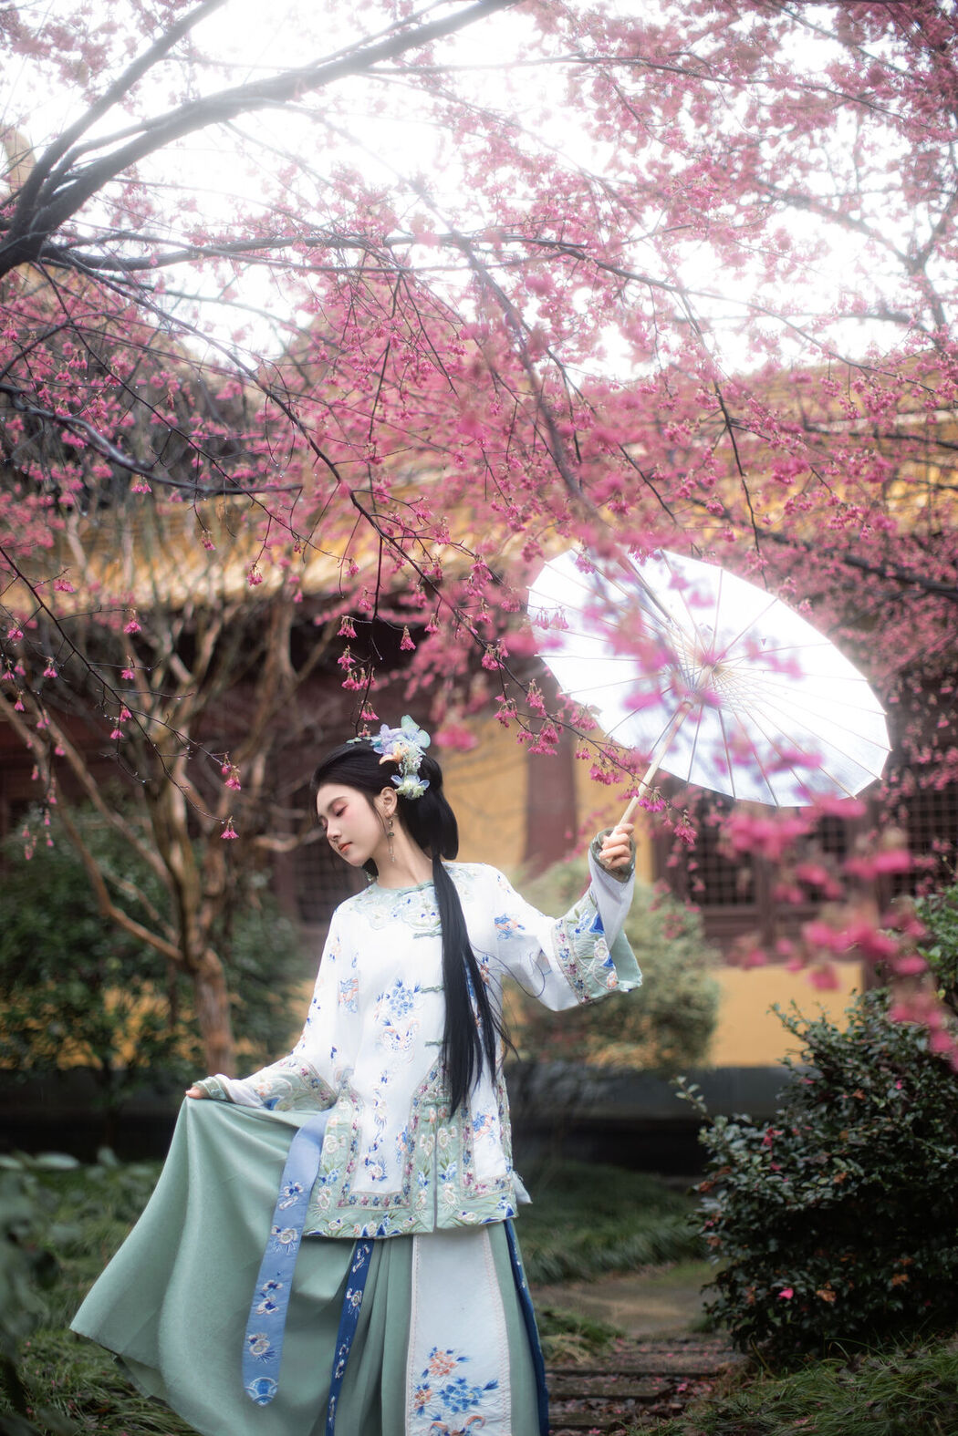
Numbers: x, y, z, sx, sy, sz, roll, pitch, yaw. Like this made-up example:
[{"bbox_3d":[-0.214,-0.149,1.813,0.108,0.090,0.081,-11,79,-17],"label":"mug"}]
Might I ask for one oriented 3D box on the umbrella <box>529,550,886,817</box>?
[{"bbox_3d":[0.364,0.072,3.852,0.805,0.540,0.805,31,-27,0],"label":"umbrella"}]

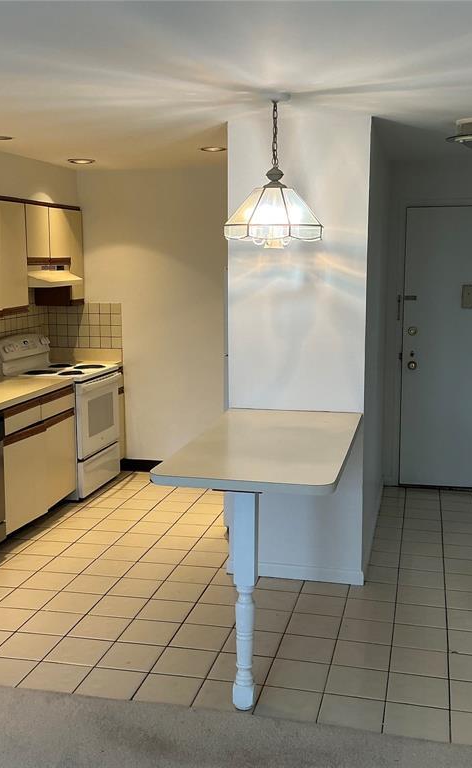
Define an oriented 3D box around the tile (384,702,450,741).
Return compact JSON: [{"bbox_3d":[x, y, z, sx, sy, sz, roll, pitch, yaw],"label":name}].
[{"bbox_3d":[0.677,1.256,3.067,0.236,0.015,0.229,2,8,13],"label":"tile"}]

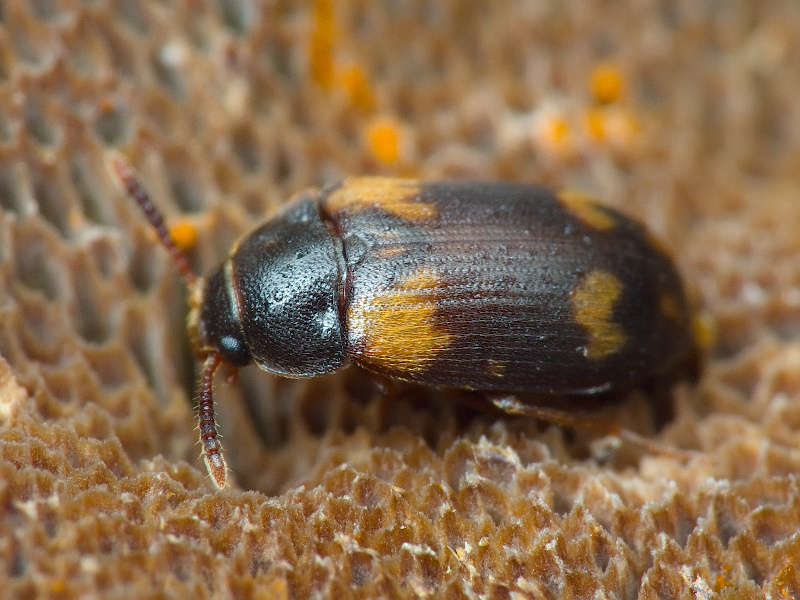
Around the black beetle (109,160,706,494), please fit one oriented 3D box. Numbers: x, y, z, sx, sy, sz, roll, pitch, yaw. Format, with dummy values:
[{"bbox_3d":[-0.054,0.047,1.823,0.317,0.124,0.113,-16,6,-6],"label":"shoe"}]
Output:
[{"bbox_3d":[0.000,0.000,0.039,0.006,0.002,0.004,3,52,-18],"label":"black beetle"}]

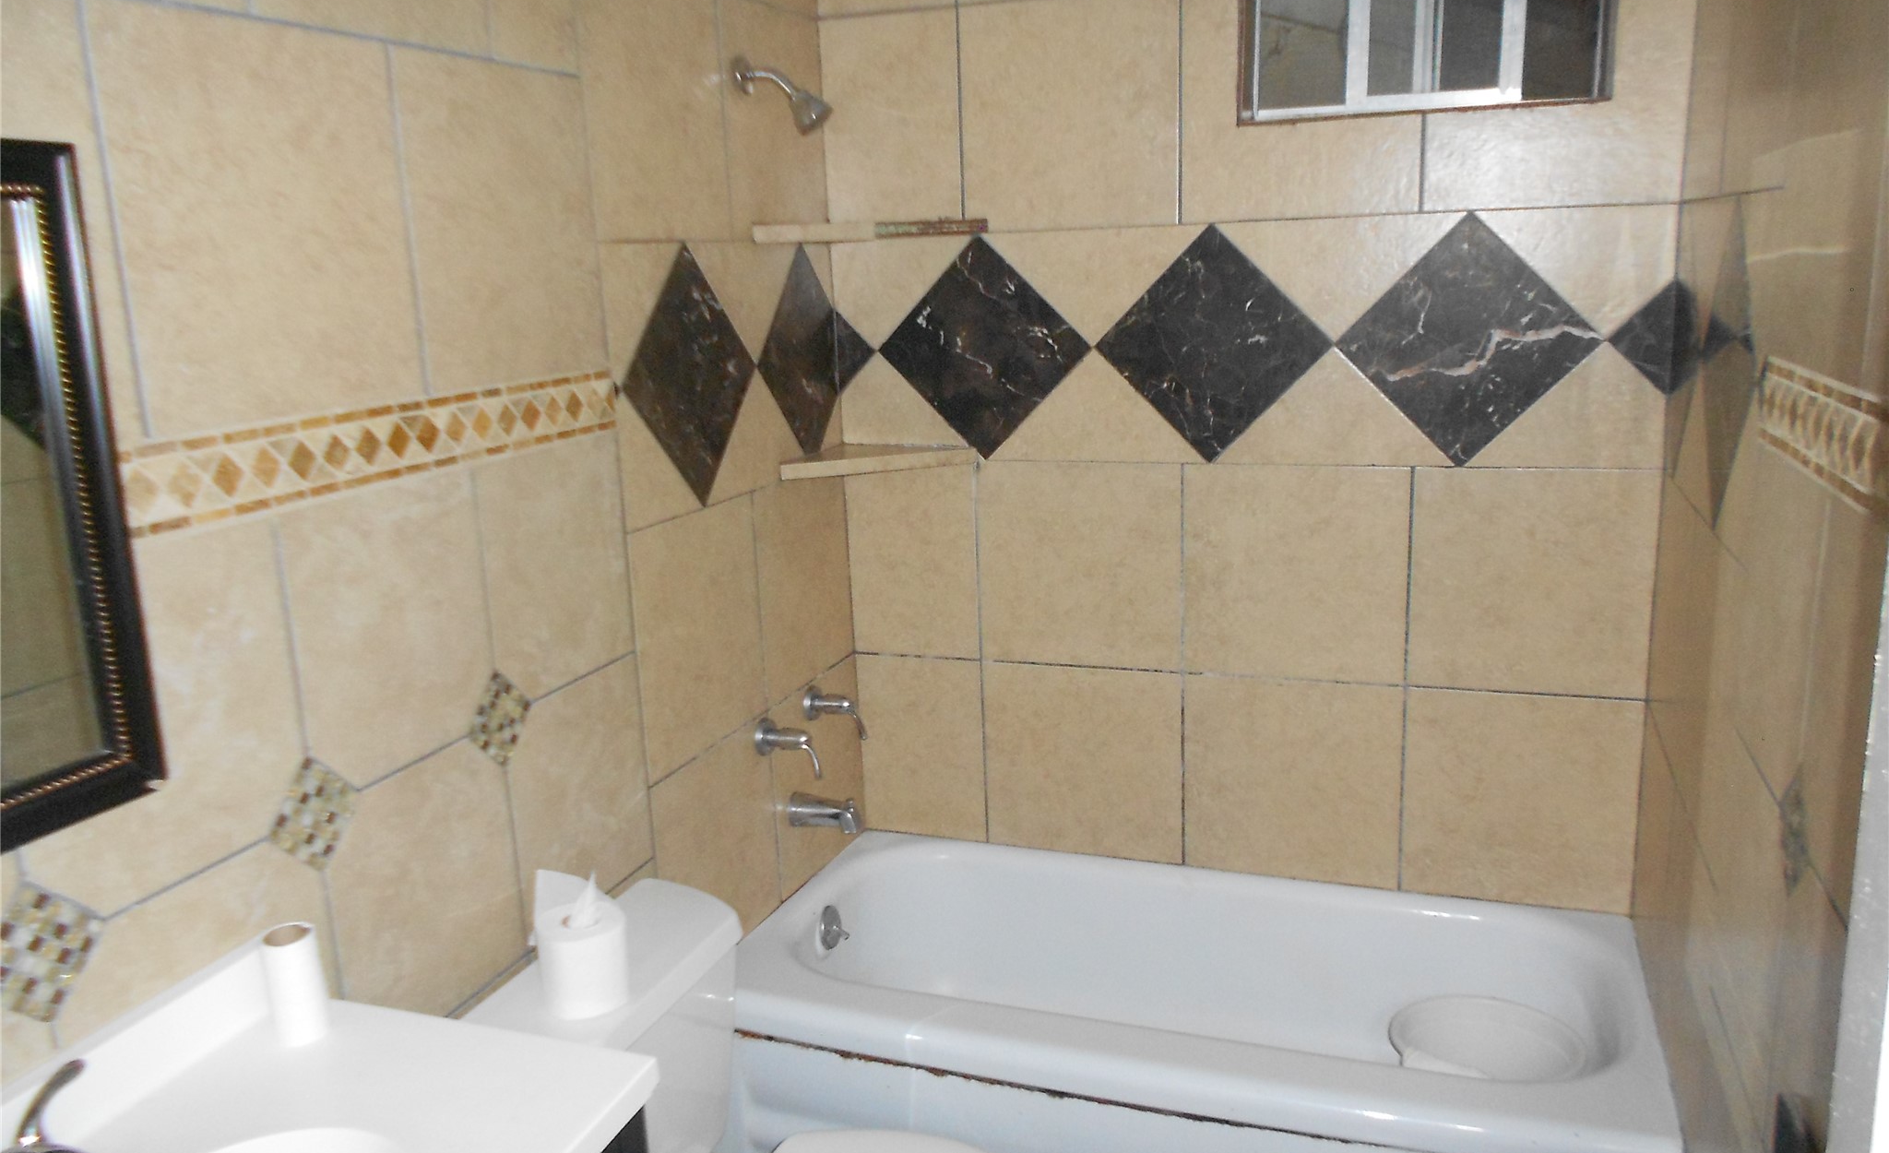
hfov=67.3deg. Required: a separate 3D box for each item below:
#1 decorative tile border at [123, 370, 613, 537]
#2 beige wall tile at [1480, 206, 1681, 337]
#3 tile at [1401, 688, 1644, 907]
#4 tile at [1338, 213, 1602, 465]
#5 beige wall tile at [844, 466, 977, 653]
[{"bbox_3d":[-0.642,-0.175,1.734,0.012,0.089,0.830,3,14,21],"label":"decorative tile border"},{"bbox_3d":[1.040,-0.500,2.352,0.310,0.215,0.010,2,14,20],"label":"beige wall tile"},{"bbox_3d":[1.040,0.406,2.571,0.395,0.394,0.012,2,14,20],"label":"tile"},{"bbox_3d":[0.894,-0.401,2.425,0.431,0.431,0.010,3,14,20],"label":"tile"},{"bbox_3d":[-0.064,-0.036,2.881,0.283,0.406,0.010,3,14,20],"label":"beige wall tile"}]

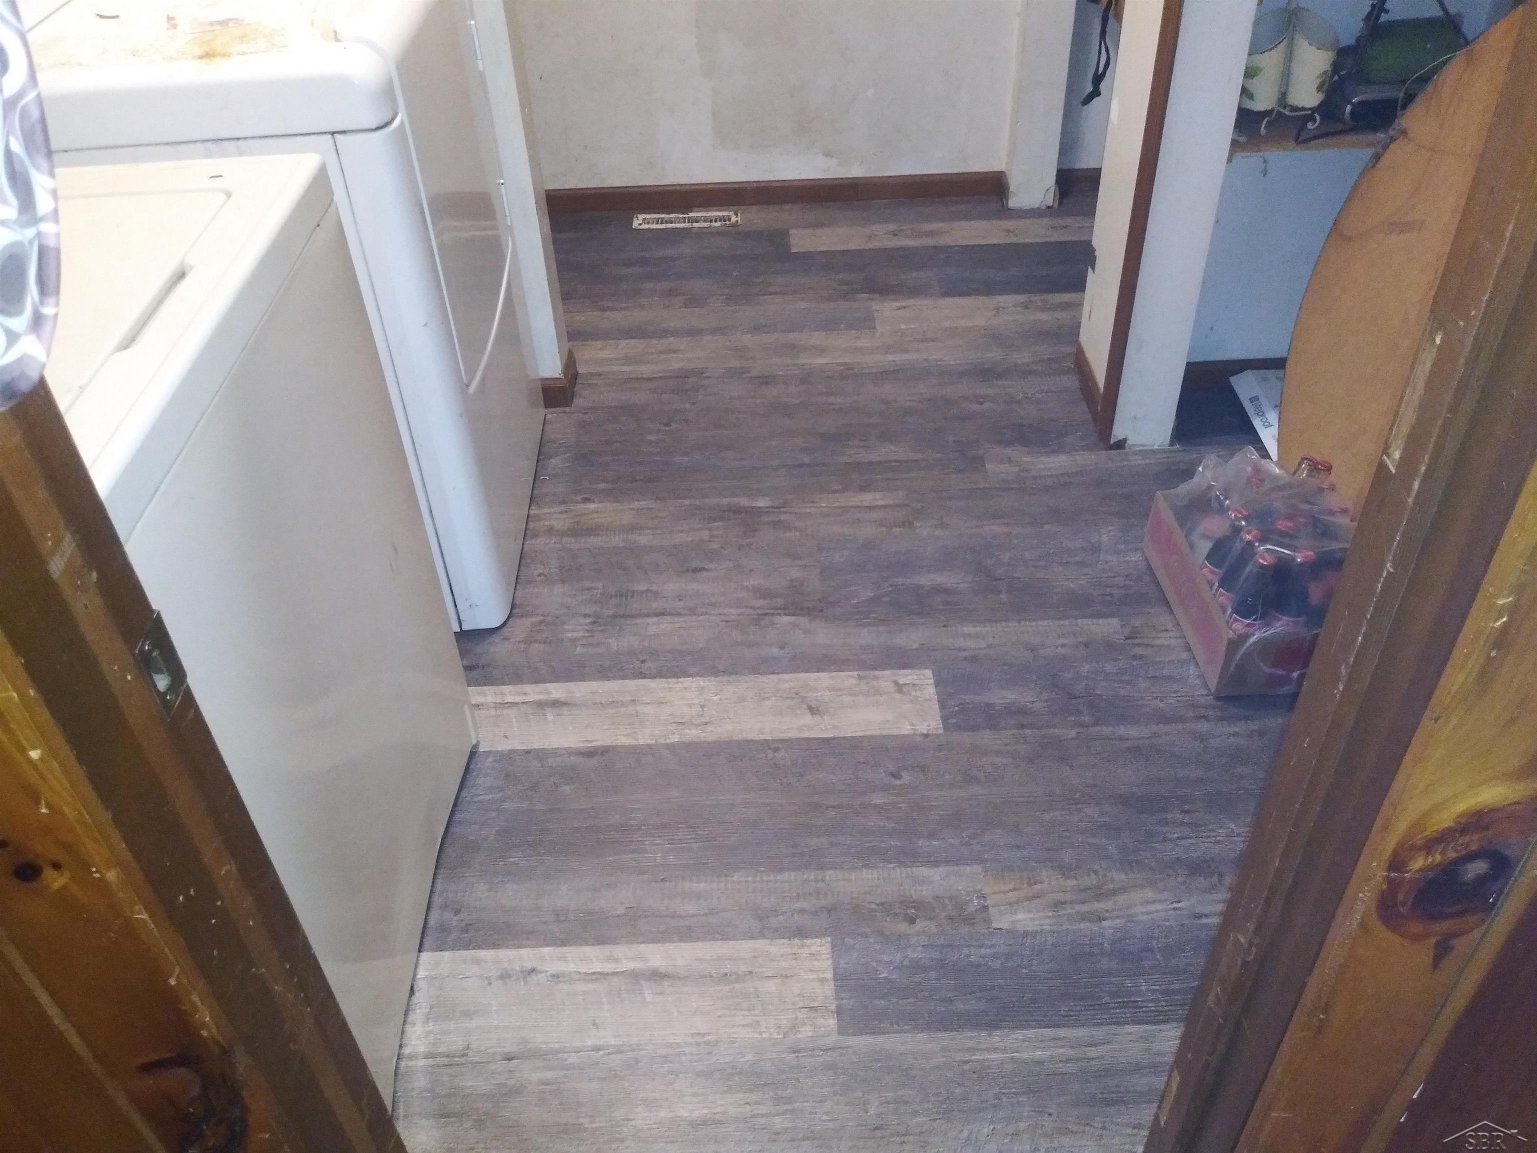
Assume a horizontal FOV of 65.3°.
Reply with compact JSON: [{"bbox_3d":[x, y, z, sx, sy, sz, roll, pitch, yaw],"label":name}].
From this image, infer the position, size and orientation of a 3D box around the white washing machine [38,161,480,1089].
[{"bbox_3d":[-0.790,0.132,1.304,0.675,0.947,0.695,-3,40,-1],"label":"white washing machine"}]

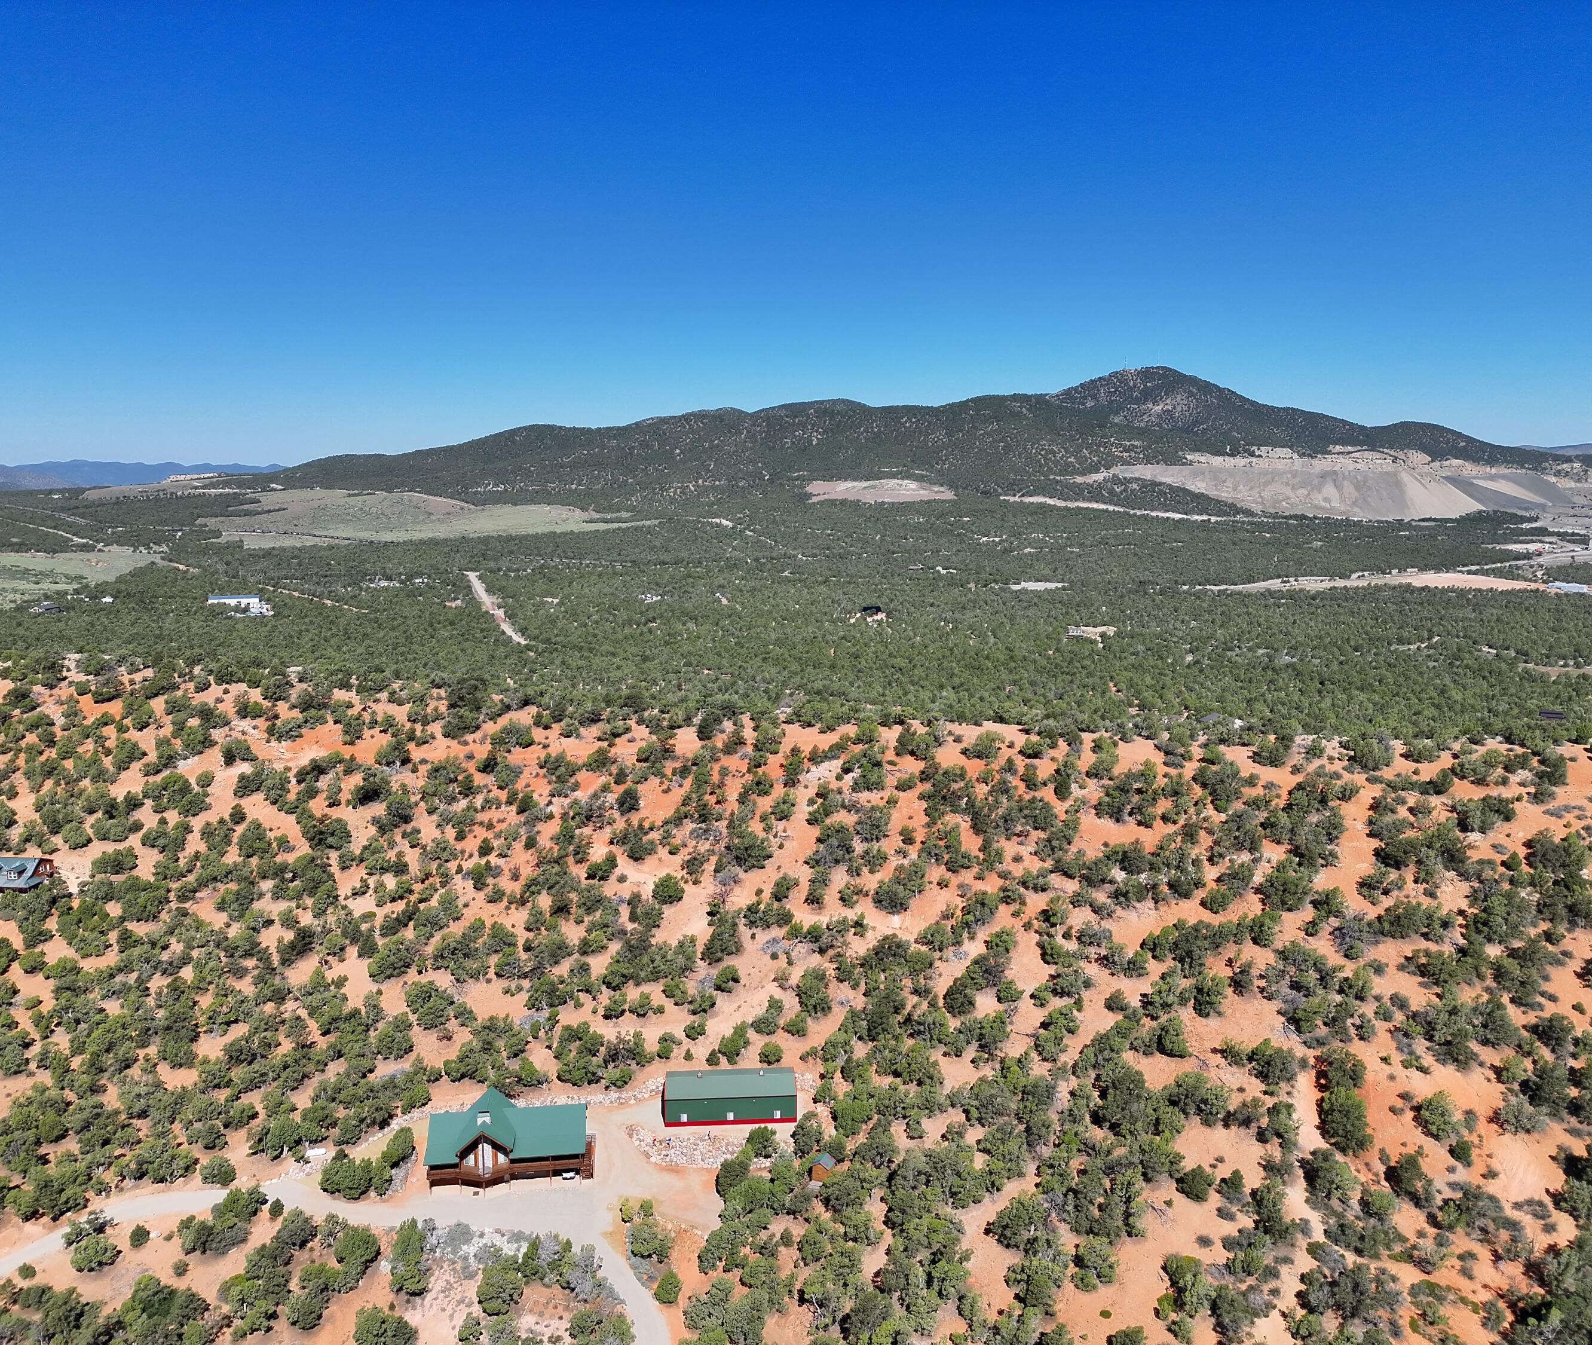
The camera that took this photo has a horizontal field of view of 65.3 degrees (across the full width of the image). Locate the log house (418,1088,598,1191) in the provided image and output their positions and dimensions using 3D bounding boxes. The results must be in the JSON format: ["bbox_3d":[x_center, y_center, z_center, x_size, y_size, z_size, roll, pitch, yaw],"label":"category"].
[{"bbox_3d":[-39.040,64.320,171.580,22.390,9.650,12.940,-1,9,-8],"label":"log house"}]

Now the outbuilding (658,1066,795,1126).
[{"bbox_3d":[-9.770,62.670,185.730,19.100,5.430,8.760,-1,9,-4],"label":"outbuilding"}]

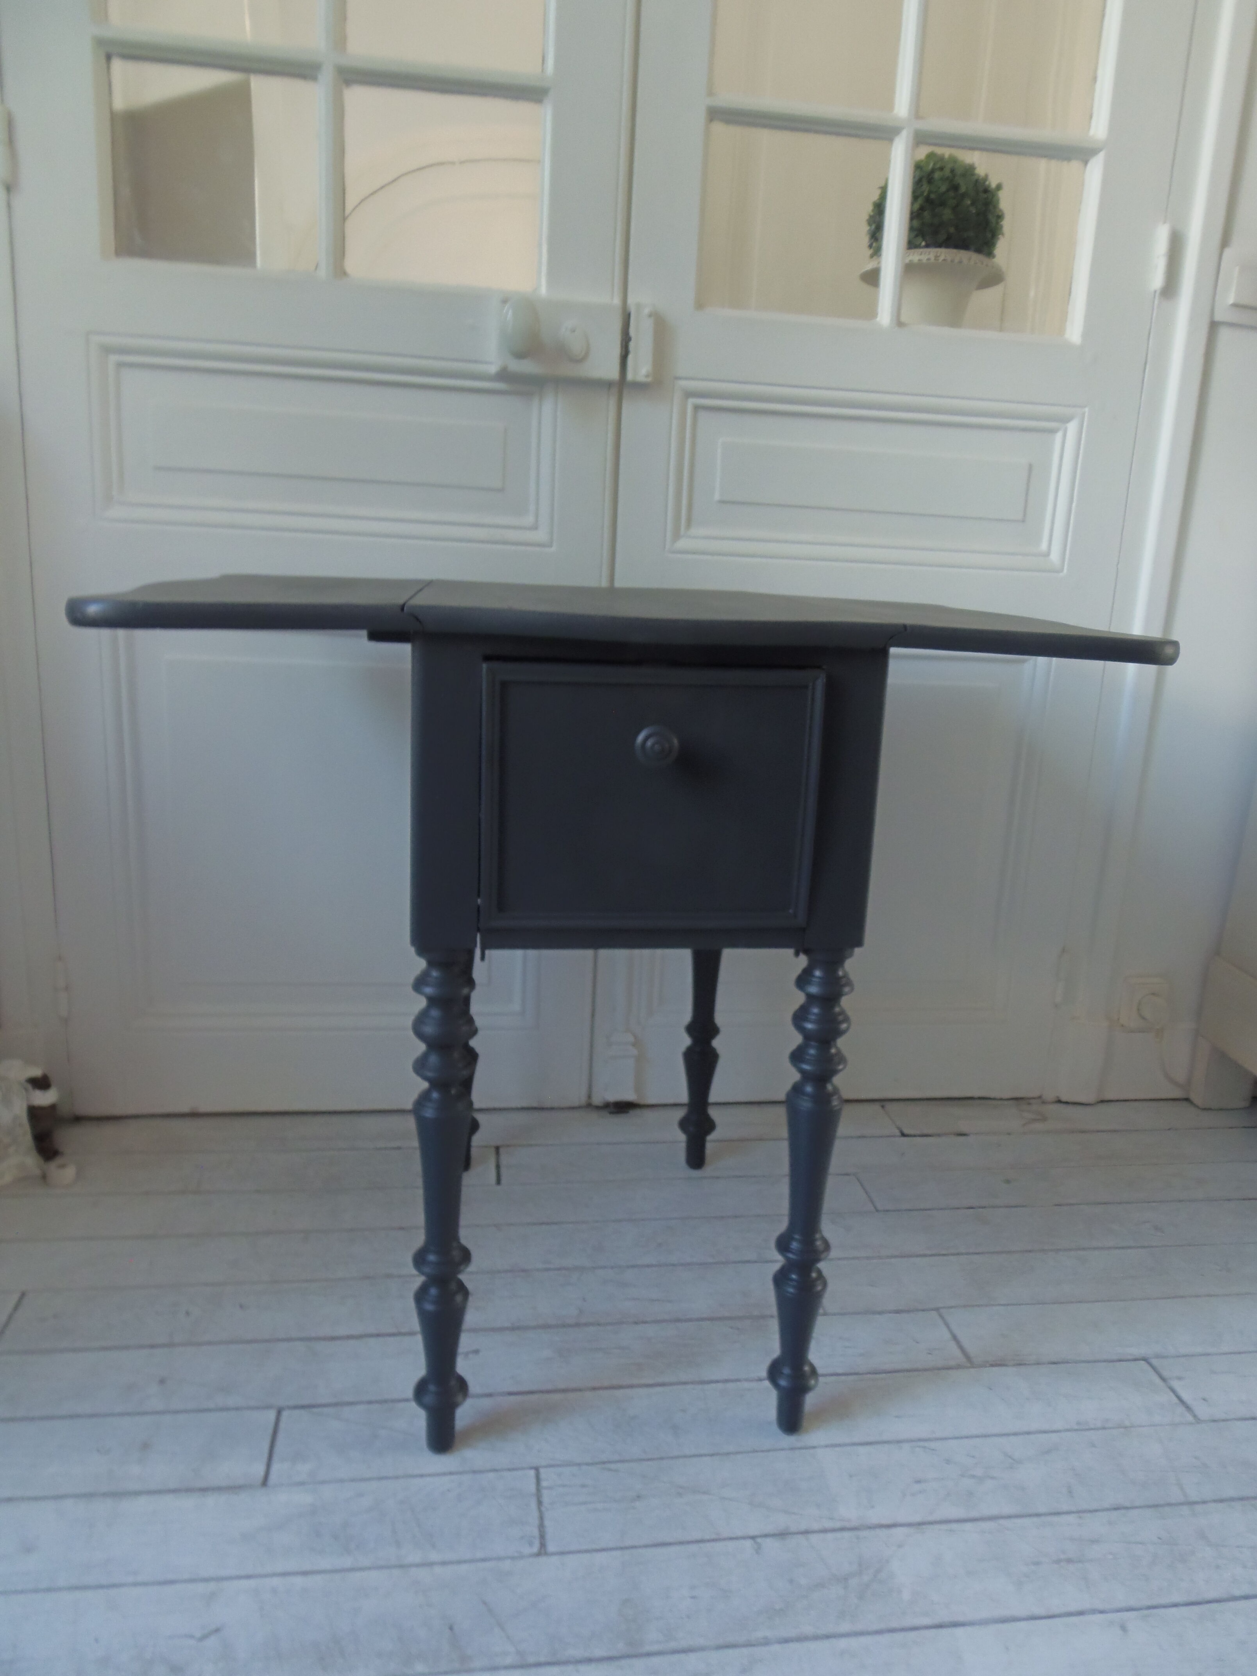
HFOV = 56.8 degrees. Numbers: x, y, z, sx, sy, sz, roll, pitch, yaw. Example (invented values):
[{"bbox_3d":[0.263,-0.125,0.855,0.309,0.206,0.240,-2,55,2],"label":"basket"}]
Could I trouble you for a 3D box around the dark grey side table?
[{"bbox_3d":[-0.025,0.128,1.178,0.815,0.723,0.589,1,14,-8],"label":"dark grey side table"}]

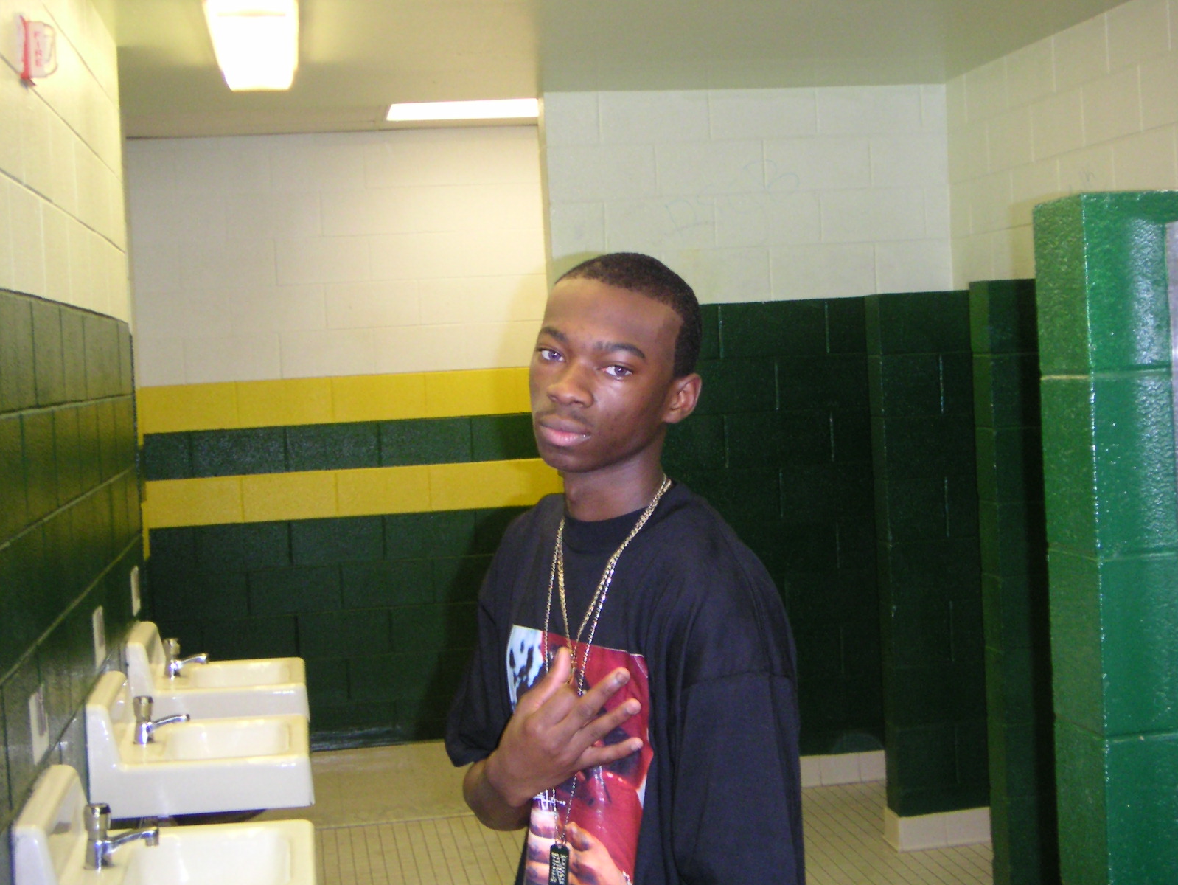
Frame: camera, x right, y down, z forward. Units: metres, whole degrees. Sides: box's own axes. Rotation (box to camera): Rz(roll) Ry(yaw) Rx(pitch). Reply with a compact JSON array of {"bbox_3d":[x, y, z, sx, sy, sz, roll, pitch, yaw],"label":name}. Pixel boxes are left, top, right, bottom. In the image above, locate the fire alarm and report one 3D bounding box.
[{"bbox_3d":[-1.016,-0.724,3.271,0.065,0.115,0.130,-3,3,-9],"label":"fire alarm"}]

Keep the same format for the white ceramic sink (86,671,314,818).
[{"bbox_3d":[-0.856,0.663,3.990,0.462,0.272,0.485,-3,3,-9],"label":"white ceramic sink"}]

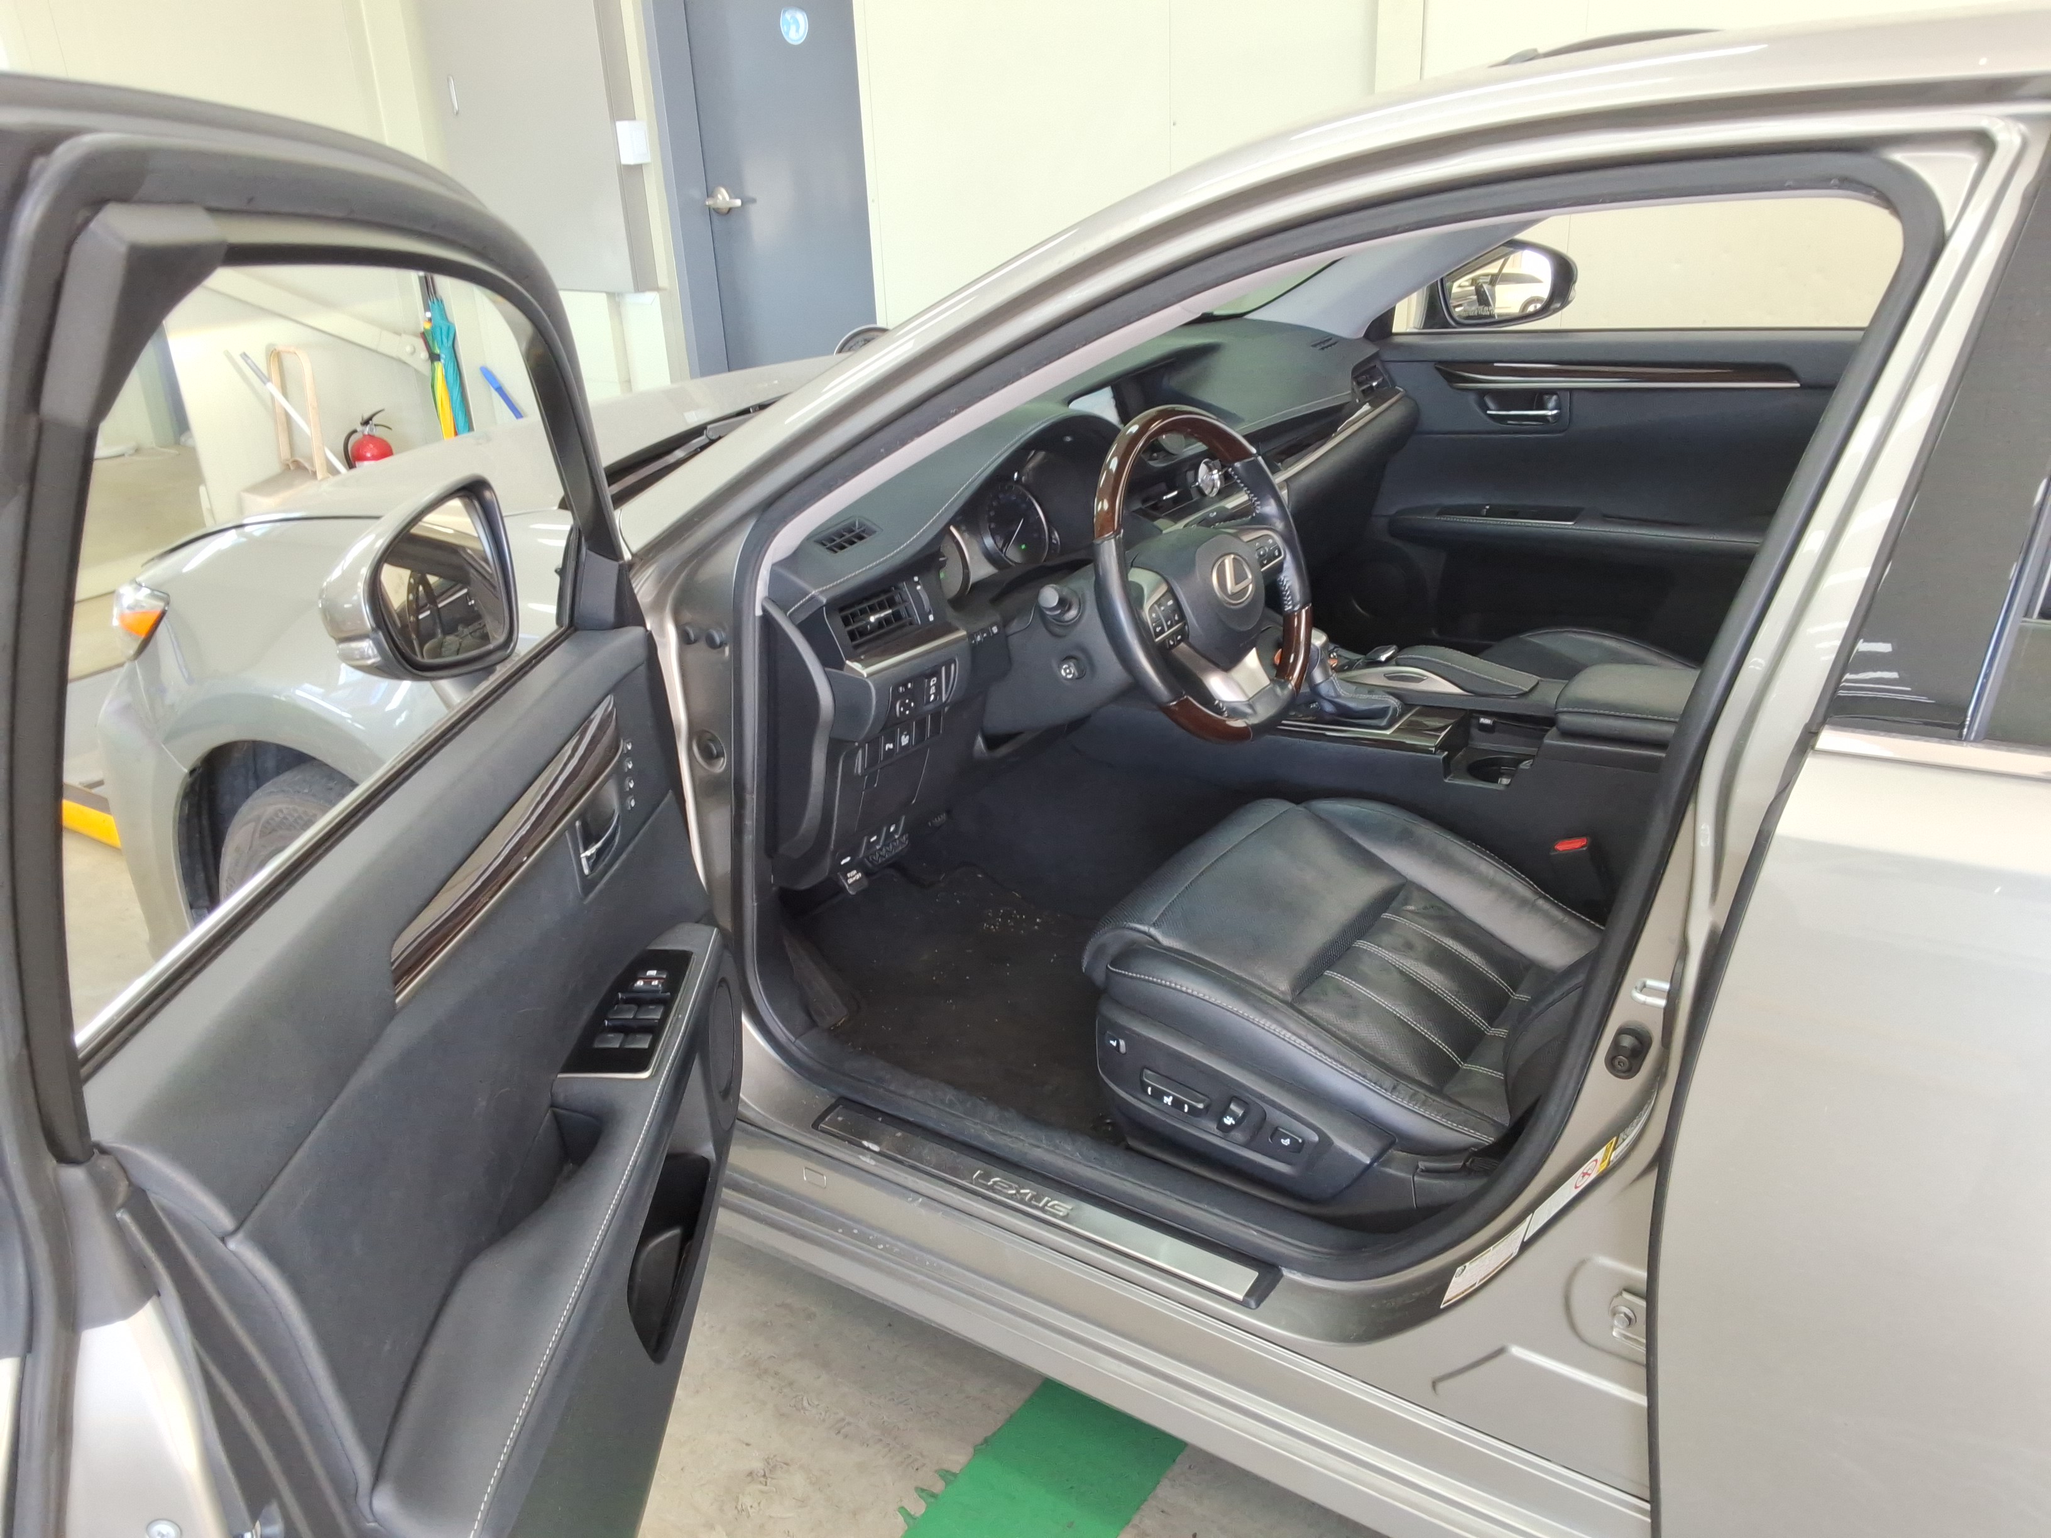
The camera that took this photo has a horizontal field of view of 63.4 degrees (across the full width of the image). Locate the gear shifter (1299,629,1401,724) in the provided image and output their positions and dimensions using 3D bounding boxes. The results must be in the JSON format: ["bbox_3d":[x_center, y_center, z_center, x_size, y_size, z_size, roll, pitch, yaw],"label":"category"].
[{"bbox_3d":[0.425,-0.118,2.143,0.125,0.118,0.080,13,27,35],"label":"gear shifter"}]

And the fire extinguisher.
[{"bbox_3d":[-2.160,-0.979,5.583,0.165,0.450,0.140,-11,23,-19],"label":"fire extinguisher"}]

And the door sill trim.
[{"bbox_3d":[0.000,0.434,1.680,0.545,0.018,0.060,13,27,35],"label":"door sill trim"}]

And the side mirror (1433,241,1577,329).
[{"bbox_3d":[0.827,-0.837,2.840,0.230,0.165,0.130,5,23,20],"label":"side mirror"}]

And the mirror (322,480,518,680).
[{"bbox_3d":[-0.524,-0.163,1.410,0.115,0.160,0.210,4,23,18],"label":"mirror"}]

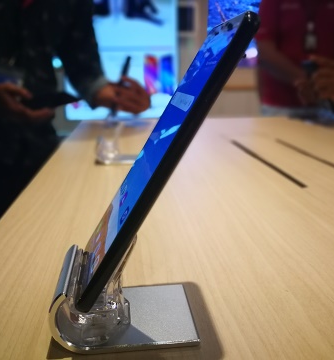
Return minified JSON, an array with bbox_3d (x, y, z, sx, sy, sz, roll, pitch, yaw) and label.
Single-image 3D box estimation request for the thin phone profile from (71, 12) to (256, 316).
[{"bbox_3d":[-0.006,-0.012,0.205,0.008,0.157,0.073,28,11,-13],"label":"thin phone profile"}]

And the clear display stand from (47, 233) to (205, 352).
[{"bbox_3d":[-0.024,0.059,0.224,0.079,0.055,0.057,-2,17,-6],"label":"clear display stand"}]

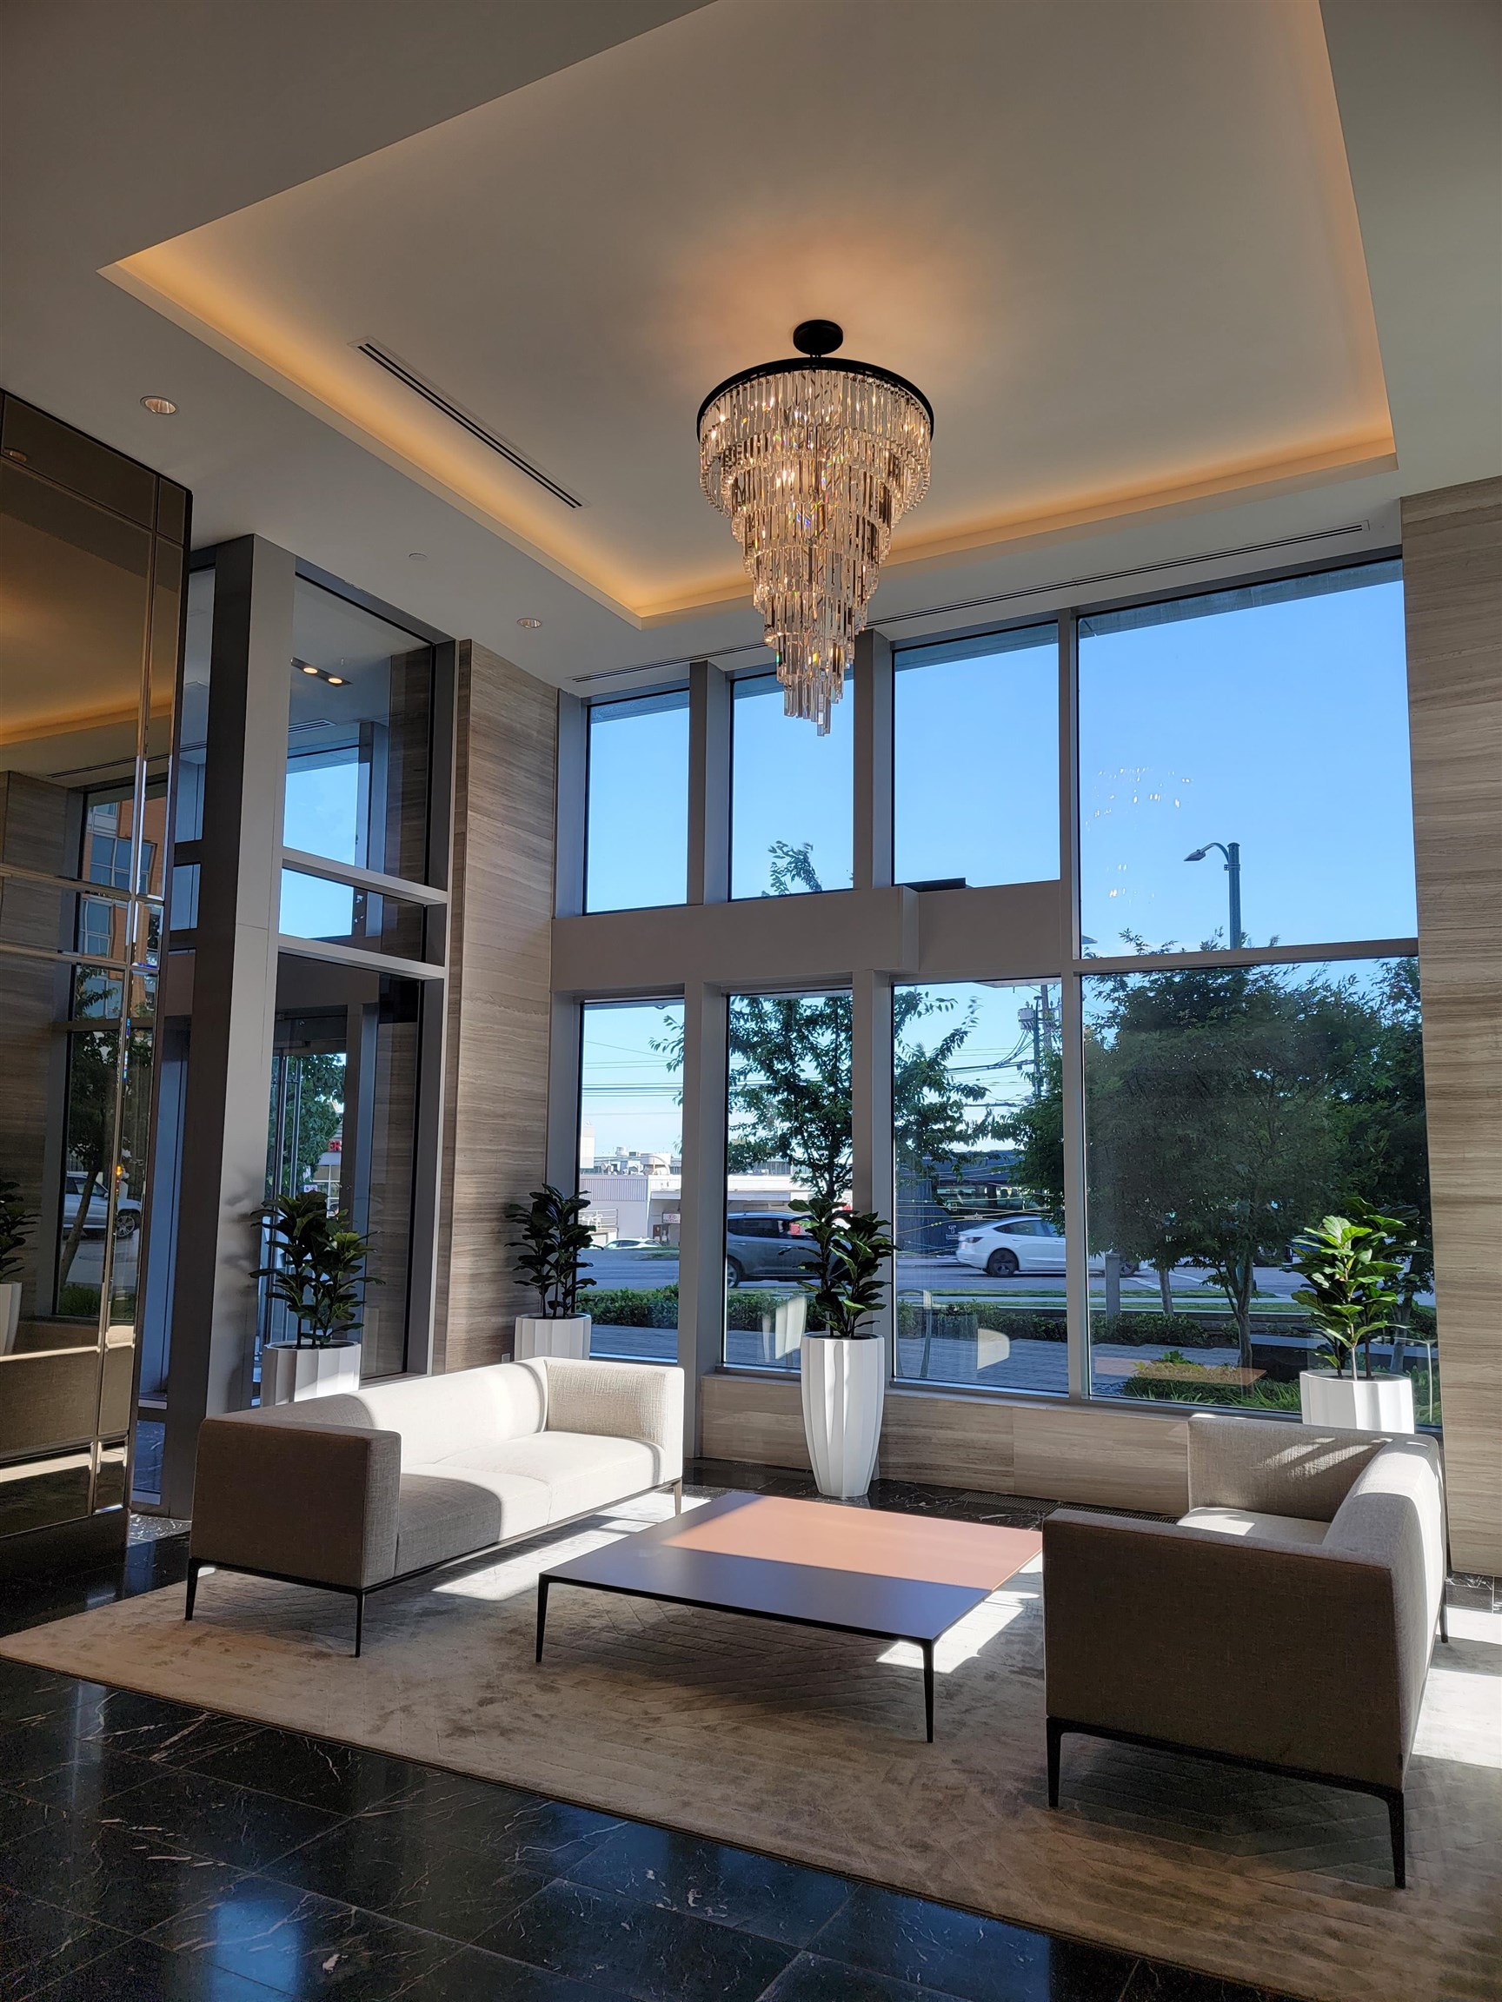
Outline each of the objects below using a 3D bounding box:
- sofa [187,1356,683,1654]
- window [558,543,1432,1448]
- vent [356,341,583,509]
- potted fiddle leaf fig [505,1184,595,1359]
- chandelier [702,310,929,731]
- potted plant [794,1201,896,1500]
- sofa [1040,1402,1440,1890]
[{"bbox_3d":[-1.139,1.919,5.598,0.800,0.690,2.030,-3,-8,27],"label":"sofa"},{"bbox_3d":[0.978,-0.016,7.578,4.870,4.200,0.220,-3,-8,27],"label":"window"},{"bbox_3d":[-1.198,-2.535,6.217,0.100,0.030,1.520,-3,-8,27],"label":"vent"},{"bbox_3d":[-1.178,1.855,8.112,0.500,1.530,0.500,-3,-9,28],"label":"potted fiddle leaf fig"},{"bbox_3d":[0.256,-1.808,5.354,0.920,1.640,0.920,1,-7,0],"label":"chandelier"},{"bbox_3d":[0.490,1.773,7.229,0.500,1.505,0.500,1,-8,0],"label":"potted plant"},{"bbox_3d":[1.565,1.764,4.162,0.820,0.690,1.950,-3,-8,28],"label":"sofa"}]

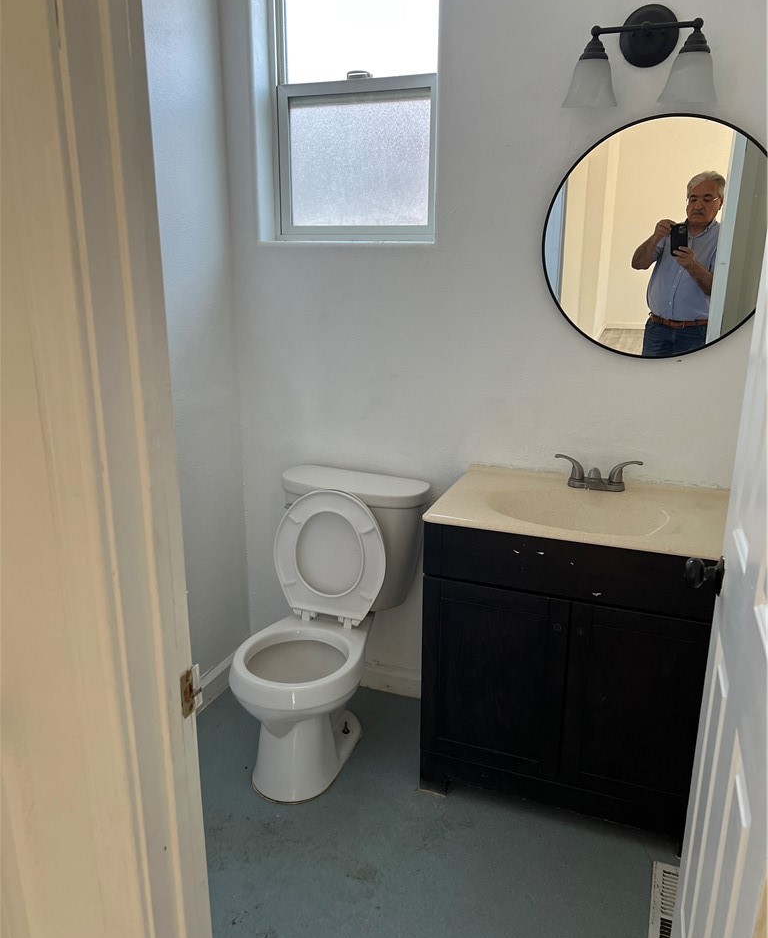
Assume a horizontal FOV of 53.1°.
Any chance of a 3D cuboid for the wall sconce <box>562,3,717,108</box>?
[{"bbox_3d":[0.611,-0.984,1.818,0.356,0.233,0.174,6,18,20],"label":"wall sconce"}]

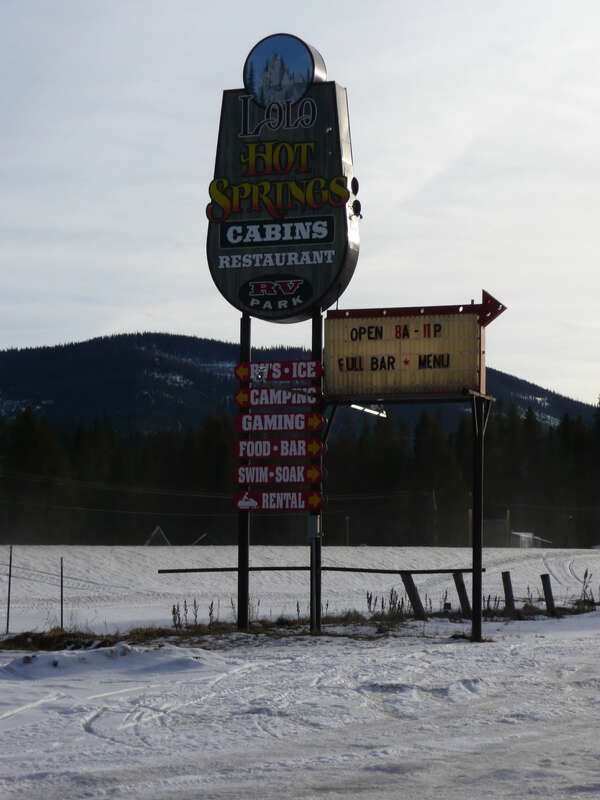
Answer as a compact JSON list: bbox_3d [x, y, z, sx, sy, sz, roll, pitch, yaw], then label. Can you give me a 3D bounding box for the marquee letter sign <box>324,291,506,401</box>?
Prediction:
[{"bbox_3d":[1.923,-0.868,33.355,3.052,1.706,0.360,-1,-4,20],"label":"marquee letter sign"}]

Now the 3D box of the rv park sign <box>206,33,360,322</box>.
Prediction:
[{"bbox_3d":[-0.266,-3.709,34.479,2.528,4.778,0.630,-1,-4,20],"label":"rv park sign"}]

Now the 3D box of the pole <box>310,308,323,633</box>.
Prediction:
[{"bbox_3d":[0.276,1.156,33.781,0.155,5.313,0.155,-1,-4,20],"label":"pole"}]

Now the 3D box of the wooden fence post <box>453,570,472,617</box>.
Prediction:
[{"bbox_3d":[3.212,3.837,40.530,0.170,0.909,0.170,-11,-4,-1],"label":"wooden fence post"}]

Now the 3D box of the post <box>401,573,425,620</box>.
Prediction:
[{"bbox_3d":[2.203,3.790,39.831,0.180,0.939,0.180,-17,-4,-1],"label":"post"}]

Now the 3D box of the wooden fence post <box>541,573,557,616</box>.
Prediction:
[{"bbox_3d":[4.993,3.933,41.329,0.155,0.858,0.155,-8,-4,-1],"label":"wooden fence post"}]

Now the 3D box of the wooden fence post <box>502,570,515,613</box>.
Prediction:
[{"bbox_3d":[4.212,3.891,41.528,0.145,0.840,0.145,-6,-4,0],"label":"wooden fence post"}]

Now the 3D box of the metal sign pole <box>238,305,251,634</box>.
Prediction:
[{"bbox_3d":[-0.915,1.184,34.214,0.155,5.273,0.155,-1,-4,20],"label":"metal sign pole"}]

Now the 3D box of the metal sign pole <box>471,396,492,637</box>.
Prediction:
[{"bbox_3d":[2.818,1.882,32.801,0.145,3.917,0.145,-1,-4,20],"label":"metal sign pole"}]

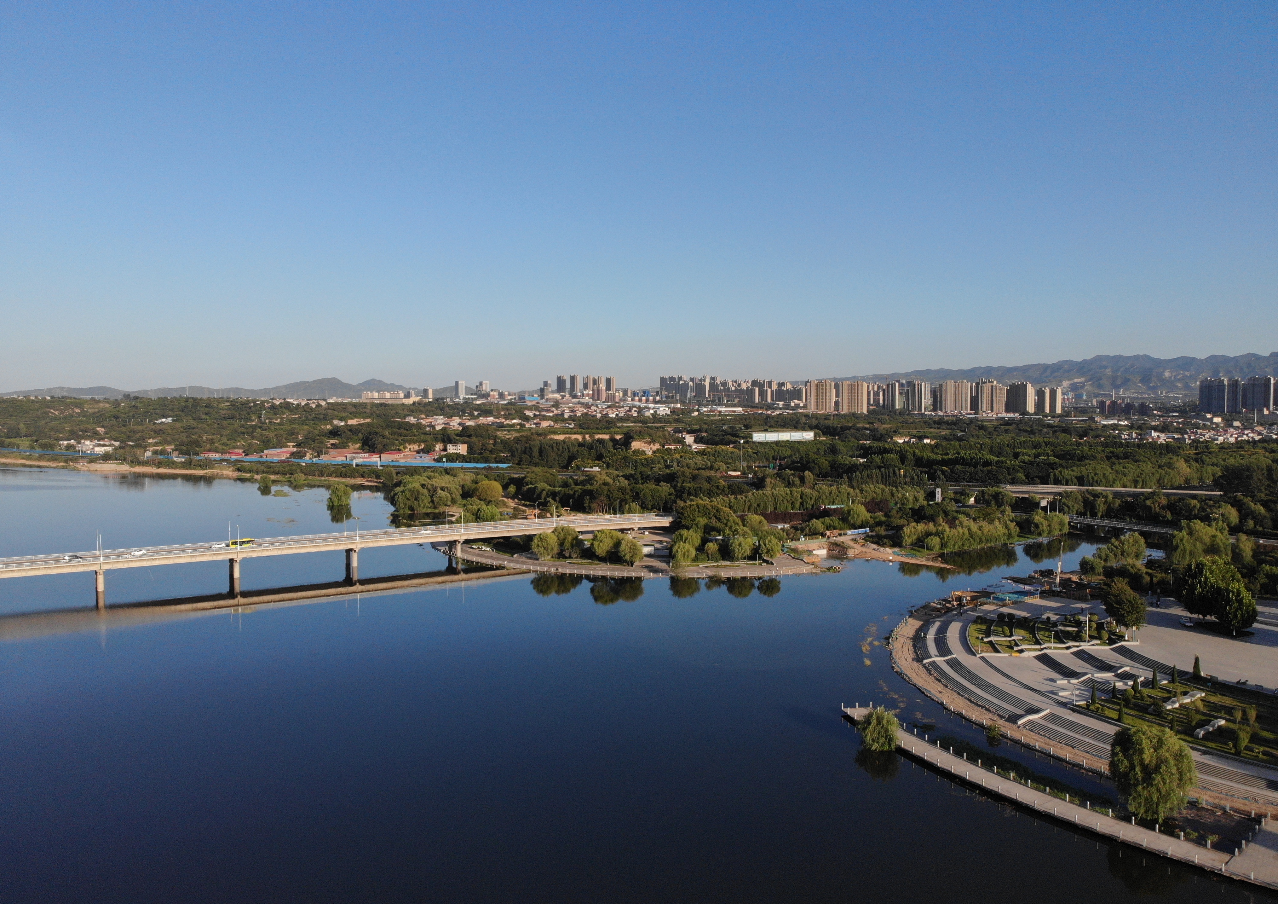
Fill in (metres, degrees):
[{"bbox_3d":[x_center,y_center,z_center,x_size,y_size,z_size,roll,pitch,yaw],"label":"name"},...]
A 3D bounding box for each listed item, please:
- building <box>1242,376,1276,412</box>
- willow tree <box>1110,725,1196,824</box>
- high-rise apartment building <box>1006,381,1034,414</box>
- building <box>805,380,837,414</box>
[{"bbox_3d":[1441.910,-134.700,2060.000,21.000,82.000,57.000,-2,4,-37],"label":"building"},{"bbox_3d":[75.970,46.970,131.000,12.400,12.200,12.400,0,3,0],"label":"willow tree"},{"bbox_3d":[803.010,-114.590,1865.000,22.000,68.000,54.000,-1,3,-25],"label":"high-rise apartment building"},{"bbox_3d":[374.380,-112.850,1820.000,58.000,68.500,20.000,1,3,24],"label":"building"}]

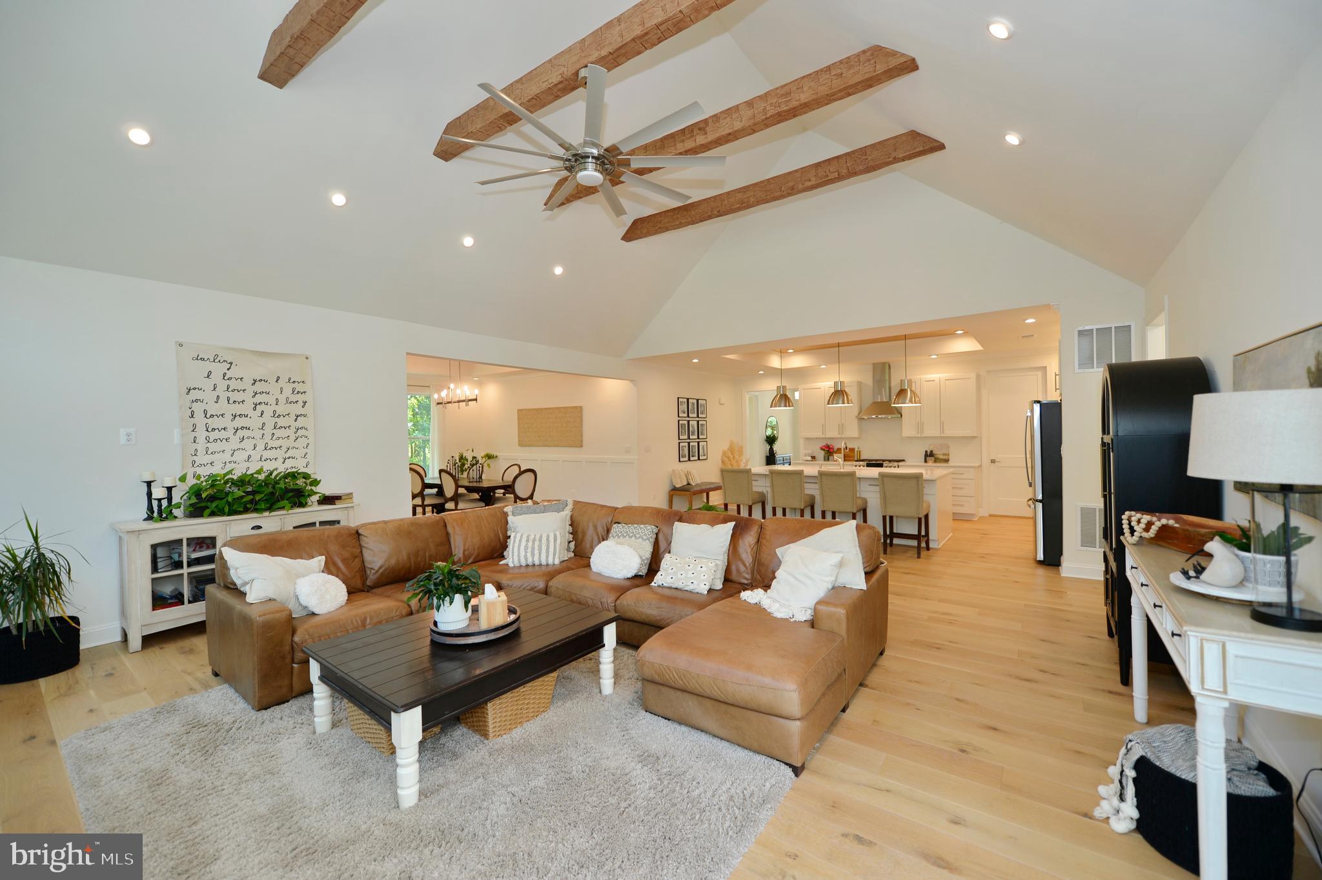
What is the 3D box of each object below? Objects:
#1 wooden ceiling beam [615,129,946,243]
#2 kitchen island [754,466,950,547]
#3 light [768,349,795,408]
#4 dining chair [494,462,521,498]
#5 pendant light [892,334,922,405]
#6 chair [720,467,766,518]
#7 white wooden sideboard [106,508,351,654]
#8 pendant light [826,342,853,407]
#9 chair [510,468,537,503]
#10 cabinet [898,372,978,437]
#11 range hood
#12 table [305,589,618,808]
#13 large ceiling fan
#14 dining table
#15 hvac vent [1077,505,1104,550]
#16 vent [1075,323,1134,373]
[{"bbox_3d":[0.987,-2.582,5.392,3.510,0.190,0.122,-1,1,36],"label":"wooden ceiling beam"},{"bbox_3d":[2.635,0.918,7.545,2.780,0.915,1.550,-1,0,37],"label":"kitchen island"},{"bbox_3d":[1.931,-1.042,8.245,0.385,1.080,0.385,-1,1,36],"label":"light"},{"bbox_3d":[-3.111,0.991,10.034,0.500,1.000,0.580,-1,0,37],"label":"dining chair"},{"bbox_3d":[3.315,-0.991,6.950,0.360,1.060,0.360,-1,0,37],"label":"pendant light"},{"bbox_3d":[1.216,0.907,7.590,0.485,1.000,0.560,-1,1,36],"label":"chair"},{"bbox_3d":[-3.372,1.038,4.188,0.425,0.865,1.466,-1,0,37],"label":"white wooden sideboard"},{"bbox_3d":[2.602,-1.001,7.489,0.360,1.009,0.360,-1,0,37],"label":"pendant light"},{"bbox_3d":[-2.333,0.976,8.160,0.590,0.990,0.510,-1,1,36],"label":"chair"},{"bbox_3d":[4.910,-0.584,9.057,1.145,1.040,0.340,-1,1,36],"label":"cabinet"},{"bbox_3d":[4.101,-0.919,9.521,0.770,1.000,0.500,-1,1,36],"label":"range hood"},{"bbox_3d":[-0.959,1.200,2.649,0.915,0.408,1.215,-1,0,38],"label":"table"},{"bbox_3d":[-0.464,-2.045,3.366,1.770,0.720,1.770,-1,1,36],"label":"large ceiling fan"},{"bbox_3d":[-3.379,1.103,8.862,2.200,0.760,0.920,-1,1,36],"label":"dining table"},{"bbox_3d":[4.247,0.849,4.874,0.430,0.445,0.020,-1,0,37],"label":"hvac vent"},{"bbox_3d":[4.216,-0.866,4.882,0.430,0.435,0.020,-1,0,37],"label":"vent"}]

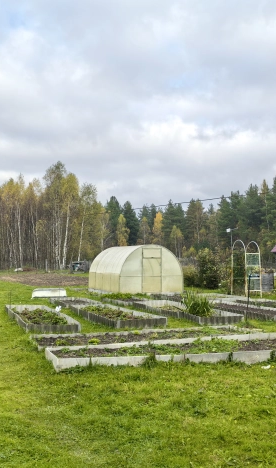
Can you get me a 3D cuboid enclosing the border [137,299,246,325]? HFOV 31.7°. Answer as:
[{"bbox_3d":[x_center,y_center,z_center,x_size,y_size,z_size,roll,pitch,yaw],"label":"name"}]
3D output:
[{"bbox_3d":[1.183,2.127,13.419,1.150,0.200,4.080,1,-3,-24],"label":"border"}]

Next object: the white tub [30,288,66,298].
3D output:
[{"bbox_3d":[-3.530,2.314,19.149,1.450,0.360,0.680,1,-3,-19],"label":"white tub"}]

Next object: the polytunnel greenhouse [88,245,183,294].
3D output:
[{"bbox_3d":[-0.189,1.610,22.935,3.020,2.150,4.100,1,-3,-24],"label":"polytunnel greenhouse"}]

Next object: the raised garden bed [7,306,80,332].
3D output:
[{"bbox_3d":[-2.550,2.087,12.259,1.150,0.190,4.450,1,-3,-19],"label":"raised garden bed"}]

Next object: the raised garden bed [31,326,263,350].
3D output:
[{"bbox_3d":[0.220,1.952,9.333,4.360,0.140,1.180,1,-3,-18],"label":"raised garden bed"}]

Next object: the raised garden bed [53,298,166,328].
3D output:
[{"bbox_3d":[-1.137,2.146,13.798,1.180,0.200,6.200,1,-3,-24],"label":"raised garden bed"}]

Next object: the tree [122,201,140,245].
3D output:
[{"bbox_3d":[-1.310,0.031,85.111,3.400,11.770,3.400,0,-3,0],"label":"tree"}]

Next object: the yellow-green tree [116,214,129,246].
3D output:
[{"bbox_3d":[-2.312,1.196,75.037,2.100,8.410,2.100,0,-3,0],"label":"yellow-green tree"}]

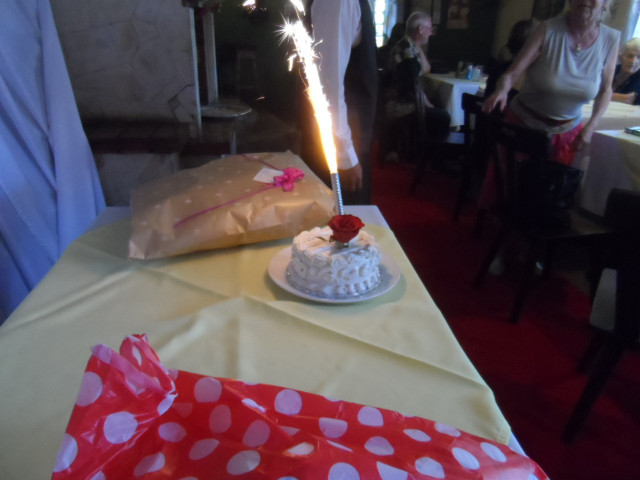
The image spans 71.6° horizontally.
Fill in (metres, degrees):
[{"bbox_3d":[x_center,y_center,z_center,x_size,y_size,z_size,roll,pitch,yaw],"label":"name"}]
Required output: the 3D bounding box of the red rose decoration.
[{"bbox_3d":[0.057,-0.024,0.913,0.073,0.047,0.071,3,26,0],"label":"red rose decoration"}]

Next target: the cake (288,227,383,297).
[{"bbox_3d":[0.029,0.041,0.950,0.203,0.068,0.203,3,26,0],"label":"cake"}]

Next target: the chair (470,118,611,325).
[{"bbox_3d":[1.099,-0.103,2.155,0.558,0.903,0.416,-6,27,-16],"label":"chair"}]

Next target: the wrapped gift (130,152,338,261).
[{"bbox_3d":[-0.254,-0.124,1.204,0.477,0.142,0.335,-7,28,-20],"label":"wrapped gift"}]

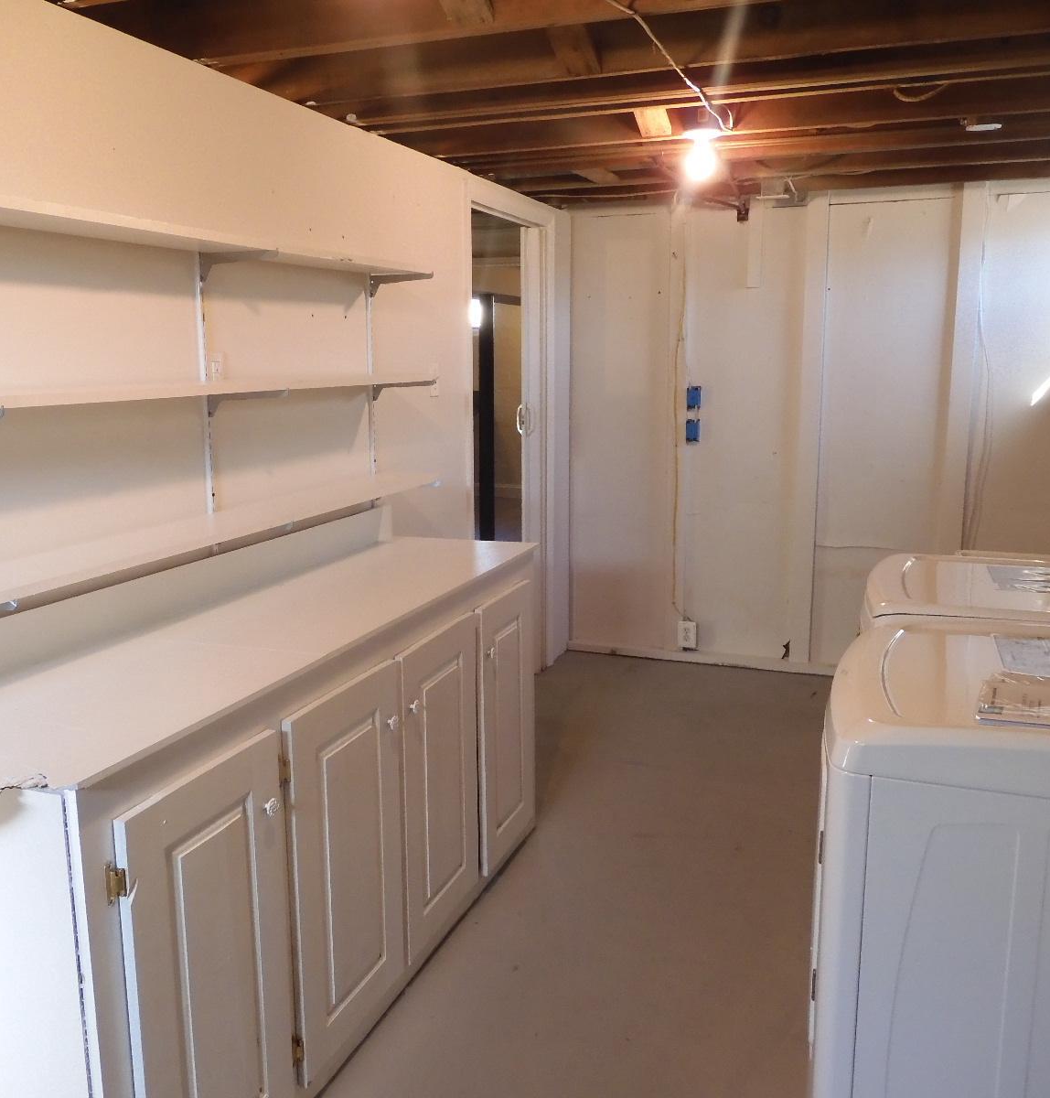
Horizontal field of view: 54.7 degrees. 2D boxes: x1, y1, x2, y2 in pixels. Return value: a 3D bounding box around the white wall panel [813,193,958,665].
[{"bbox_3d":[1.581,-0.483,4.540,0.514,2.116,0.030,3,11,20],"label":"white wall panel"}]

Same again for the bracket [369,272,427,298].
[{"bbox_3d":[-0.373,-0.805,3.088,0.220,0.070,0.015,3,11,20],"label":"bracket"}]

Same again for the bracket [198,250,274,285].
[{"bbox_3d":[-0.652,-0.652,2.331,0.220,0.070,0.015,3,11,20],"label":"bracket"}]

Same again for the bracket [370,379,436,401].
[{"bbox_3d":[-0.372,-0.491,3.140,0.220,0.070,0.015,3,11,20],"label":"bracket"}]

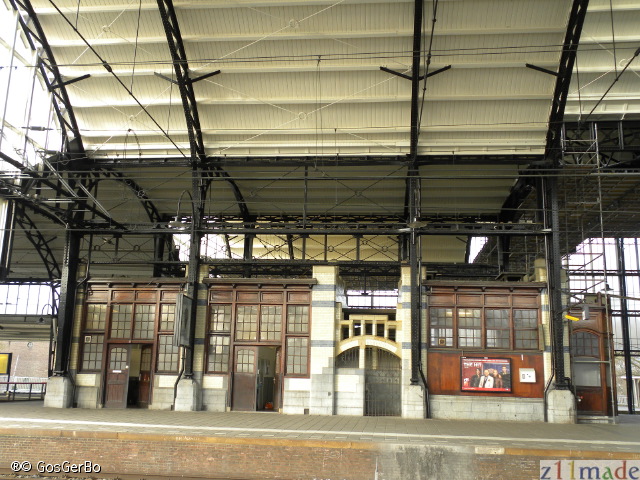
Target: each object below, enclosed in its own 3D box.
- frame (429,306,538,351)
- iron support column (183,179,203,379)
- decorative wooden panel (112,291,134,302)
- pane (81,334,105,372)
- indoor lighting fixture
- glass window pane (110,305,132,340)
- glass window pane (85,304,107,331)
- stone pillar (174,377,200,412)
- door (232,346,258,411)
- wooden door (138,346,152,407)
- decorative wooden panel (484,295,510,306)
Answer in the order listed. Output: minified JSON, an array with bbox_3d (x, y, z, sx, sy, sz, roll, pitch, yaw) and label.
[{"bbox_3d":[5.925,3.194,24.721,3.978,1.583,0.180,0,-11,5],"label":"frame"},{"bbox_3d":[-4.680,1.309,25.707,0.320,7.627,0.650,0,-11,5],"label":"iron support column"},{"bbox_3d":[-7.709,2.228,26.903,0.913,0.440,0.050,1,-11,6],"label":"decorative wooden panel"},{"bbox_3d":[-8.825,4.390,26.656,0.908,1.361,0.050,1,-11,6],"label":"pane"},{"bbox_3d":[-5.007,-1.071,25.724,0.720,1.685,1.850,1,-11,6],"label":"indoor lighting fixture"},{"bbox_3d":[-7.765,3.198,26.779,0.897,1.356,0.050,1,-11,6],"label":"glass window pane"},{"bbox_3d":[-8.797,3.041,26.909,0.864,1.032,0.050,1,-11,6],"label":"glass window pane"},{"bbox_3d":[-4.978,5.752,25.598,0.667,1.197,0.700,1,-11,6],"label":"stone pillar"},{"bbox_3d":[-2.755,5.119,25.268,0.898,2.379,0.060,0,-11,5],"label":"door"},{"bbox_3d":[-6.762,5.315,26.556,0.060,2.414,0.880,11,-14,-41],"label":"wooden door"},{"bbox_3d":[6.437,2.203,24.829,0.959,0.463,0.060,0,-11,5],"label":"decorative wooden panel"}]

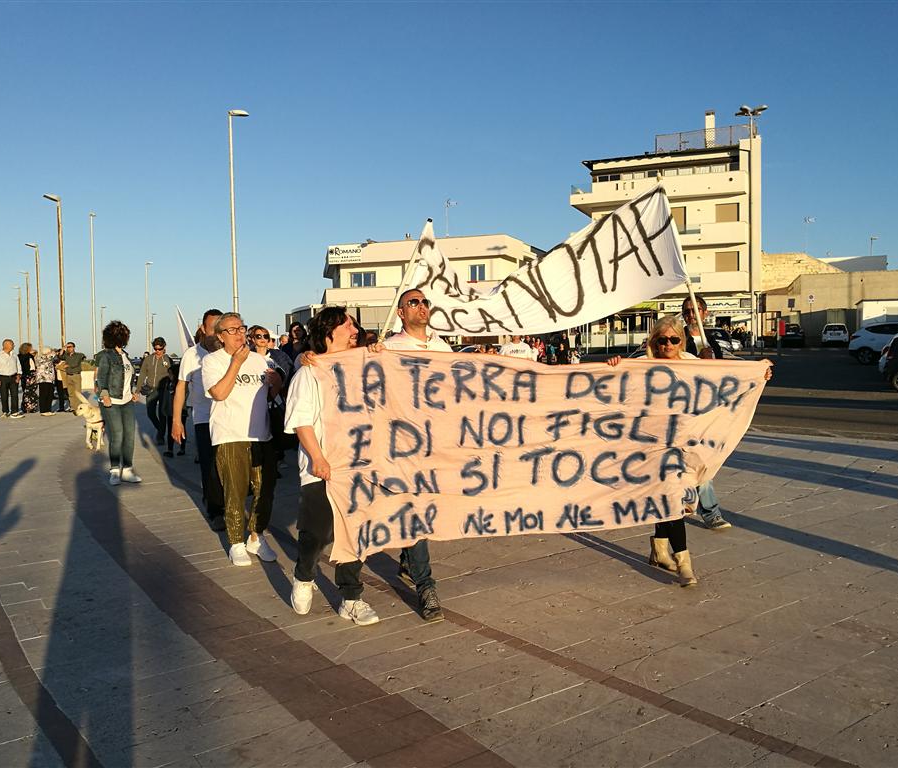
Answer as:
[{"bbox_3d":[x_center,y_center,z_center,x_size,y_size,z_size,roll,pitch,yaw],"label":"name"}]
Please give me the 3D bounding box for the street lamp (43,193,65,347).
[{"bbox_3d":[-17.723,-4.086,36.028,0.720,8.900,0.280,-2,2,-30],"label":"street lamp"}]

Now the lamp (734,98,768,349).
[{"bbox_3d":[15.296,-7.728,40.221,1.650,12.400,1.650,-3,3,-37],"label":"lamp"}]

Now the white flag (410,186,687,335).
[{"bbox_3d":[0.750,-0.882,5.400,2.330,1.100,0.400,-2,3,-29],"label":"white flag"}]

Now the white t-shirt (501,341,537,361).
[{"bbox_3d":[1.138,-0.342,13.012,0.600,0.700,0.280,-1,2,3],"label":"white t-shirt"}]

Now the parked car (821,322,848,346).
[{"bbox_3d":[25.050,-3.063,51.800,1.690,1.500,3.950,0,2,25],"label":"parked car"}]

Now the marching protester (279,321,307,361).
[{"bbox_3d":[-1.738,0.157,9.100,0.500,1.690,0.330,-2,2,-14],"label":"marching protester"}]

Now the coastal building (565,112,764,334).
[{"bbox_3d":[15.691,-10.033,57.255,12.200,15.700,12.500,0,2,19],"label":"coastal building"}]

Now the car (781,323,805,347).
[{"bbox_3d":[22.345,-3.188,52.291,1.700,1.480,3.950,0,2,21],"label":"car"}]

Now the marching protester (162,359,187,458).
[{"bbox_3d":[-3.779,0.339,10.976,0.400,1.320,0.350,-1,2,-12],"label":"marching protester"}]

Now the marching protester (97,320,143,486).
[{"bbox_3d":[-3.522,0.210,8.470,0.340,1.700,0.460,0,2,32],"label":"marching protester"}]

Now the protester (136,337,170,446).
[{"bbox_3d":[-4.751,0.115,12.770,0.520,1.710,0.420,-2,2,-18],"label":"protester"}]

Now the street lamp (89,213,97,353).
[{"bbox_3d":[-20.426,-4.962,46.423,0.280,9.800,0.720,-1,2,7],"label":"street lamp"}]

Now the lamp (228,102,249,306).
[{"bbox_3d":[-6.023,-3.748,23.600,0.700,8.500,0.280,-2,3,-28],"label":"lamp"}]

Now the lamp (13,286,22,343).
[{"bbox_3d":[-42.634,-5.226,78.800,0.900,8.400,0.300,-2,3,-30],"label":"lamp"}]

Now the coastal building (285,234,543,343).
[{"bbox_3d":[-2.400,-6.705,64.400,17.800,8.200,14.000,0,2,19],"label":"coastal building"}]

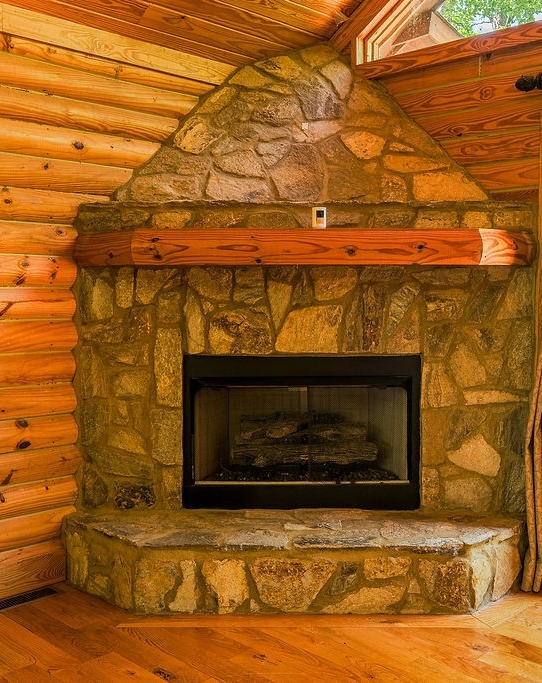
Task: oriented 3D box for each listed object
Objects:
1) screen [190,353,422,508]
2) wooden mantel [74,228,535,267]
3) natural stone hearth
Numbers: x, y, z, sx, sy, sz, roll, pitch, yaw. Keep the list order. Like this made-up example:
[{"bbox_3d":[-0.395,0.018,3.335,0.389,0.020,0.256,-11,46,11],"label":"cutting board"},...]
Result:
[{"bbox_3d":[0.144,0.422,3.834,1.115,0.727,0.420,0,3,0],"label":"screen"},{"bbox_3d":[0.155,-0.418,3.449,2.110,0.162,0.230,0,3,0],"label":"wooden mantel"},{"bbox_3d":[0.117,0.966,3.434,2.140,0.300,0.530,0,3,0],"label":"natural stone hearth"}]

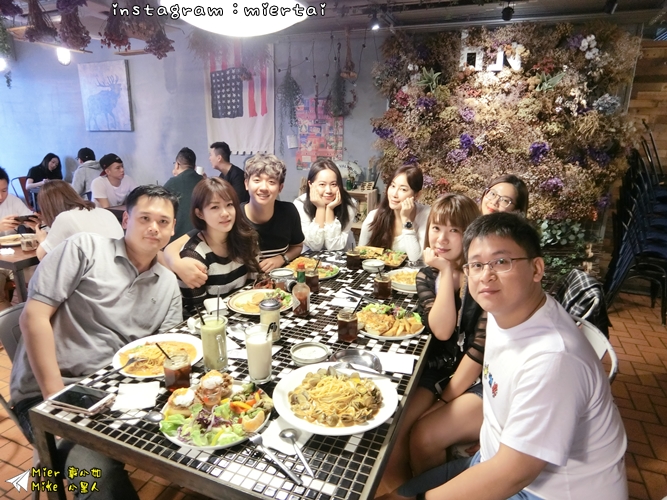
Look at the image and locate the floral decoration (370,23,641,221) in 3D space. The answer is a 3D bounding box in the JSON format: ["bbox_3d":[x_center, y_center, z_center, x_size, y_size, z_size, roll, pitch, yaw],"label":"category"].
[{"bbox_3d":[1.523,-1.254,4.006,2.340,1.770,0.220,8,18,21],"label":"floral decoration"}]

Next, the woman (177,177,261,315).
[{"bbox_3d":[-0.434,0.290,1.826,0.720,1.220,0.500,11,19,36],"label":"woman"}]

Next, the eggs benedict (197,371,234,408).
[{"bbox_3d":[-0.321,0.378,1.097,0.088,0.063,0.083,2,17,0],"label":"eggs benedict"}]

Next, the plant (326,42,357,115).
[{"bbox_3d":[0.073,-1.653,3.923,0.300,0.690,0.250,-6,16,-20],"label":"plant"}]

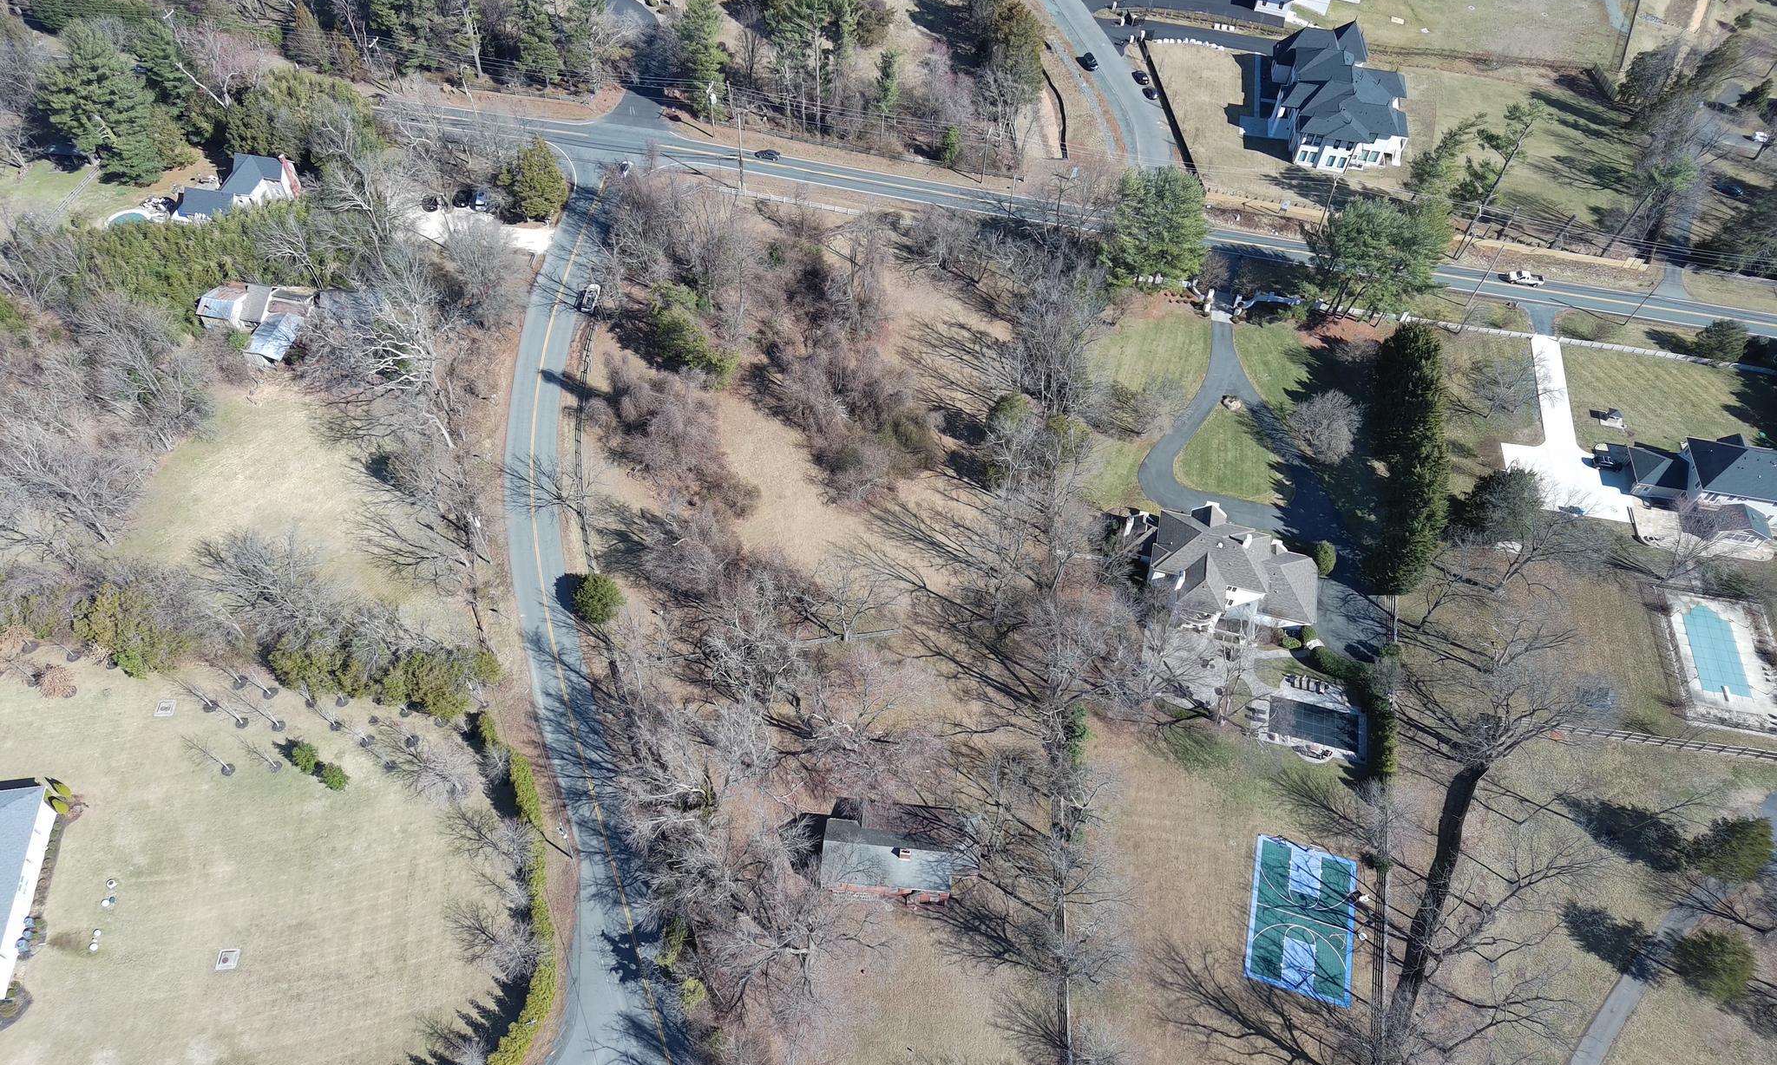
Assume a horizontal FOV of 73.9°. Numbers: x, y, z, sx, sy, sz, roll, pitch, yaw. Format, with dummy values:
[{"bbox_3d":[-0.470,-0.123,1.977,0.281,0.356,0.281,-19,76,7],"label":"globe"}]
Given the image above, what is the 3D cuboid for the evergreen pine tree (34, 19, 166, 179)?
[{"bbox_3d":[-126.650,-70.630,194.790,13.940,23.560,13.940,7,53,0],"label":"evergreen pine tree"}]

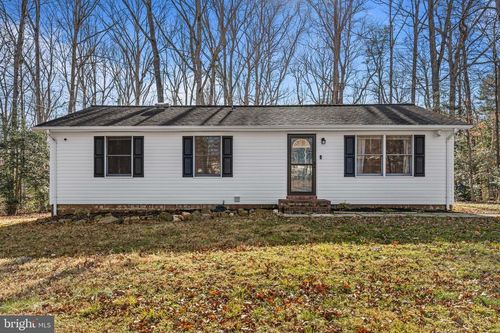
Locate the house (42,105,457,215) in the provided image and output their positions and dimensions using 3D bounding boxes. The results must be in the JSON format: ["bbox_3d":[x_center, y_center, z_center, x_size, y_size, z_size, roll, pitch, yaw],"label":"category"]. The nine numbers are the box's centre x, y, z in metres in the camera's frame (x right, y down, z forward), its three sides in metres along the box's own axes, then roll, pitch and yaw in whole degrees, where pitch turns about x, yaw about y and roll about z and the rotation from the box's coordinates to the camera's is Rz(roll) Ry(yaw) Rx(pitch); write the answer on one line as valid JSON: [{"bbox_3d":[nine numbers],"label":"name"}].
[{"bbox_3d":[0.120,-0.570,14.650,14.200,4.280,7.750,0,0,1],"label":"house"}]

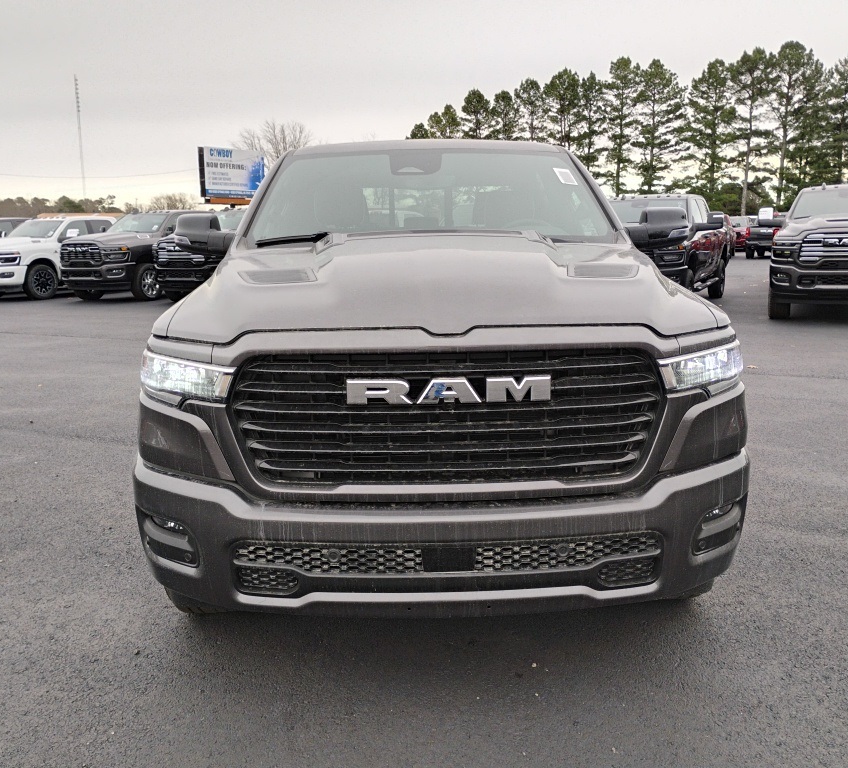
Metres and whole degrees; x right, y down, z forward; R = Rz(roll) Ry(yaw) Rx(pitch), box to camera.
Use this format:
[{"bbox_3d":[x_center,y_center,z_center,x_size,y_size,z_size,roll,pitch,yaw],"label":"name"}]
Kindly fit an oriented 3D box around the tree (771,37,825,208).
[{"bbox_3d":[24.481,-16.210,54.879,3.580,12.090,3.400,0,11,0],"label":"tree"}]

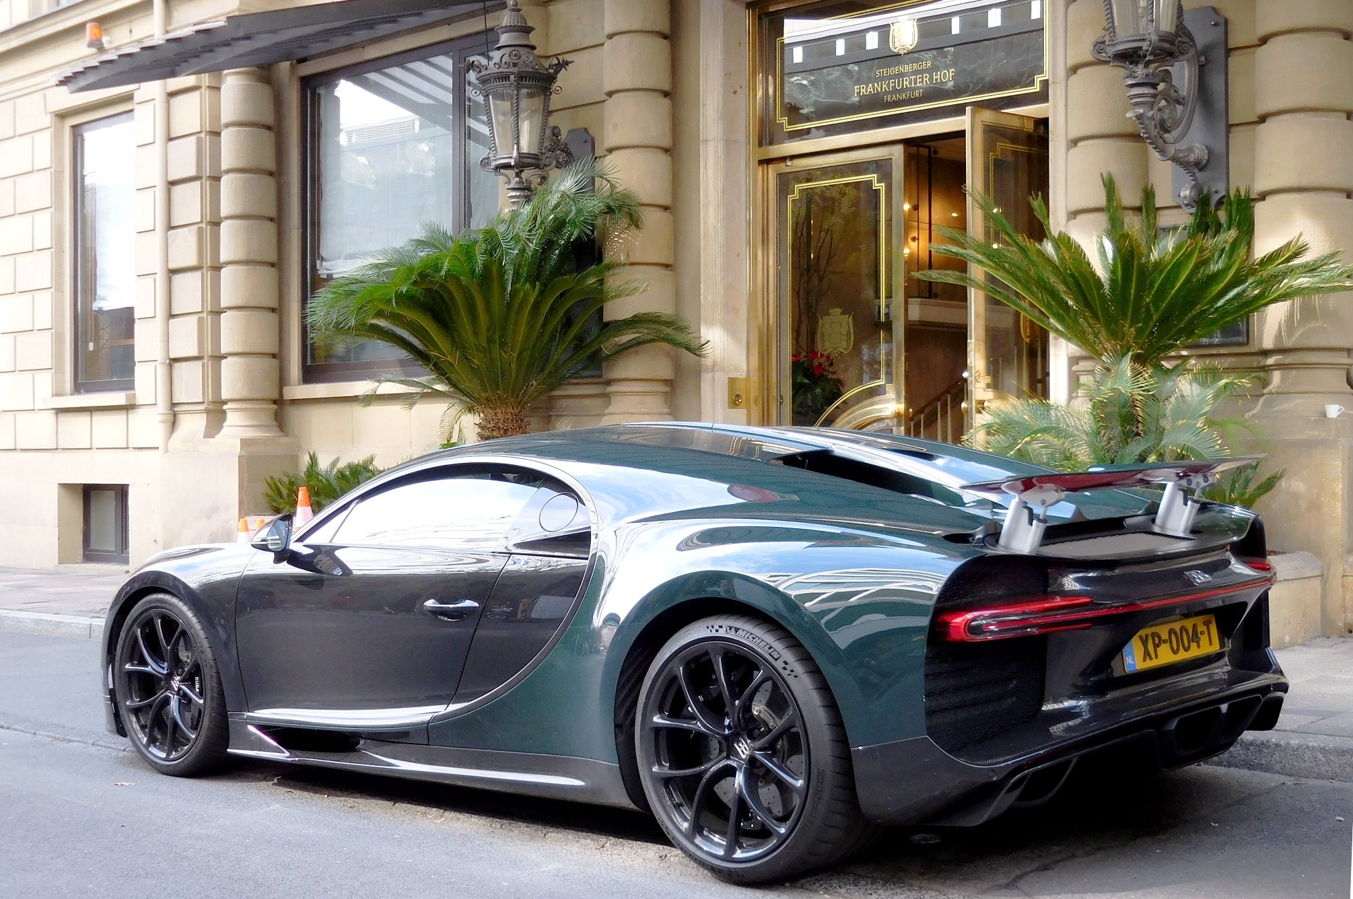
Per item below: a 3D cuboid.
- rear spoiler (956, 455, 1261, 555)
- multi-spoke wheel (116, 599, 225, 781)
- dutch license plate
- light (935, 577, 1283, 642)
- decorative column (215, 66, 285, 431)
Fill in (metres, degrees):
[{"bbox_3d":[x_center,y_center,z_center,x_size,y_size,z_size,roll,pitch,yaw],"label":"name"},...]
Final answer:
[{"bbox_3d":[1.233,0.146,4.834,0.380,0.250,1.540,-2,1,43],"label":"rear spoiler"},{"bbox_3d":[-1.769,0.837,6.480,0.680,0.670,0.285,-2,1,43],"label":"multi-spoke wheel"},{"bbox_3d":[1.345,0.522,4.750,0.020,0.110,0.520,-12,-6,43],"label":"dutch license plate"},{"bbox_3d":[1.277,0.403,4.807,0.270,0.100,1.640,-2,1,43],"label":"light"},{"bbox_3d":[-3.289,-1.609,13.572,0.500,3.050,0.480,0,0,43],"label":"decorative column"}]

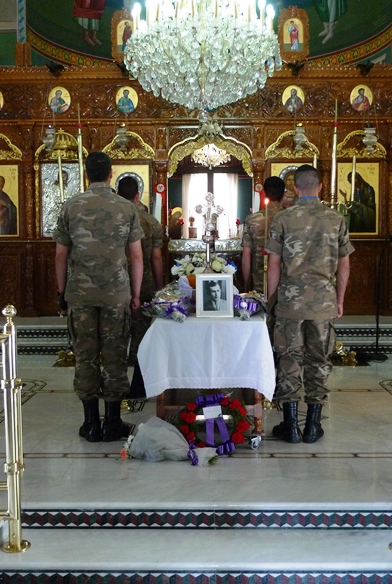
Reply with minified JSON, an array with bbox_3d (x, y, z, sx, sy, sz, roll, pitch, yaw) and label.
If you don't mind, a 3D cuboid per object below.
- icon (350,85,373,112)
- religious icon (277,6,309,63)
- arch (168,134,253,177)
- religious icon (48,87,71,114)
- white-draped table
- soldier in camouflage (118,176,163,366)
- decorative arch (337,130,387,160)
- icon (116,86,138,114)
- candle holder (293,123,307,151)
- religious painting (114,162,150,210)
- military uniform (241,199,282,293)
[{"bbox_3d":[2.076,-2.421,8.644,0.289,0.326,0.030,0,4,1],"label":"icon"},{"bbox_3d":[1.226,-3.222,8.654,0.387,0.697,0.060,0,4,1],"label":"religious icon"},{"bbox_3d":[0.187,-1.755,8.909,1.107,0.541,0.130,0,4,1],"label":"arch"},{"bbox_3d":[-1.745,-2.463,8.886,0.296,0.347,0.050,0,4,1],"label":"religious icon"},{"bbox_3d":[0.054,0.529,4.699,0.860,0.790,1.150,0,4,1],"label":"white-draped table"},{"bbox_3d":[-0.542,-0.029,5.628,0.540,1.779,0.320,0,4,1],"label":"soldier in camouflage"},{"bbox_3d":[2.098,-1.862,8.741,0.629,0.353,0.070,0,4,1],"label":"decorative arch"},{"bbox_3d":[-0.864,-2.414,8.692,0.283,0.336,0.030,0,4,1],"label":"icon"},{"bbox_3d":[1.266,-1.870,8.360,0.163,0.328,0.160,0,4,1],"label":"candle holder"},{"bbox_3d":[-0.860,-1.174,8.875,0.527,0.892,0.040,0,4,1],"label":"religious painting"},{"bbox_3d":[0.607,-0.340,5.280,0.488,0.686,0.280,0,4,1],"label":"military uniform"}]

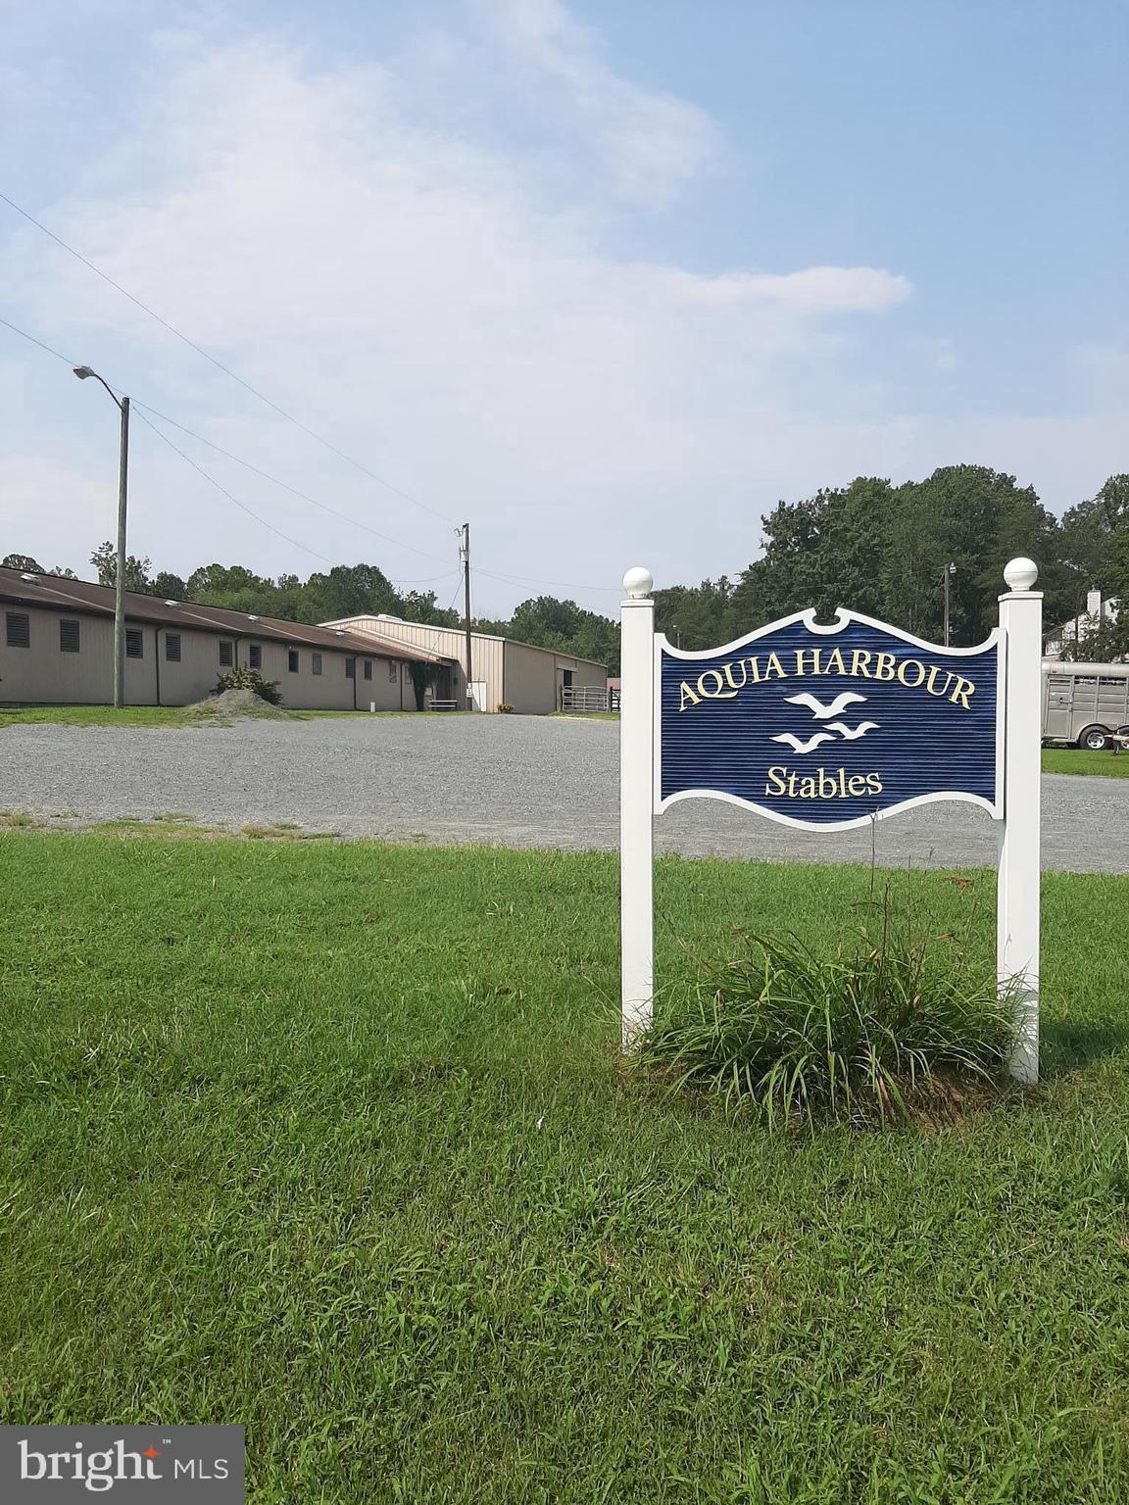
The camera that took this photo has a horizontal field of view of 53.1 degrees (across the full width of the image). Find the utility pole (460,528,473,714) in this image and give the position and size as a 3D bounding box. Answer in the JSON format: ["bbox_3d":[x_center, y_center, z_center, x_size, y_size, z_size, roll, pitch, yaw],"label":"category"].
[{"bbox_3d":[-5.702,-7.924,65.724,0.750,10.984,0.550,-1,2,-45],"label":"utility pole"}]

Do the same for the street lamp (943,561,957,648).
[{"bbox_3d":[18.759,-5.118,54.871,0.600,8.352,0.300,0,1,11],"label":"street lamp"}]

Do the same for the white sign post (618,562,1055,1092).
[{"bbox_3d":[1.089,0.262,4.718,1.691,2.103,0.140,0,1,9],"label":"white sign post"}]

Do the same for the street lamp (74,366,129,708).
[{"bbox_3d":[-12.031,-5.443,29.276,0.360,8.550,1.750,2,1,29],"label":"street lamp"}]

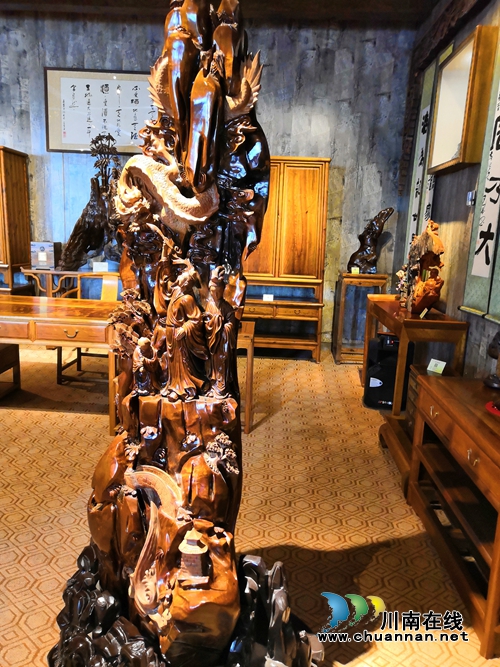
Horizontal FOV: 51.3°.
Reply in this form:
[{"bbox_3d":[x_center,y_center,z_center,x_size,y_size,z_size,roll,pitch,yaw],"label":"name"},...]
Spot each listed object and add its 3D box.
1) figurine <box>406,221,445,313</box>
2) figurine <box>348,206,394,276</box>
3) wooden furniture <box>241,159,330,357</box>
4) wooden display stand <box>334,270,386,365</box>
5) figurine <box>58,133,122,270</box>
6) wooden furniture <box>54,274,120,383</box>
[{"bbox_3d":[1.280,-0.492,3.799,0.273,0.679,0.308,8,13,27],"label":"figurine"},{"bbox_3d":[1.290,-1.000,5.627,0.455,0.704,0.336,3,11,2],"label":"figurine"},{"bbox_3d":[0.305,-0.807,5.783,1.043,2.148,0.546,3,11,2],"label":"wooden furniture"},{"bbox_3d":[1.218,-0.181,5.820,0.476,0.983,0.504,3,11,2],"label":"wooden display stand"},{"bbox_3d":[-1.687,-1.433,5.790,0.840,1.498,0.462,3,11,2],"label":"figurine"},{"bbox_3d":[-1.321,-0.039,4.698,0.630,0.931,0.532,3,11,2],"label":"wooden furniture"}]

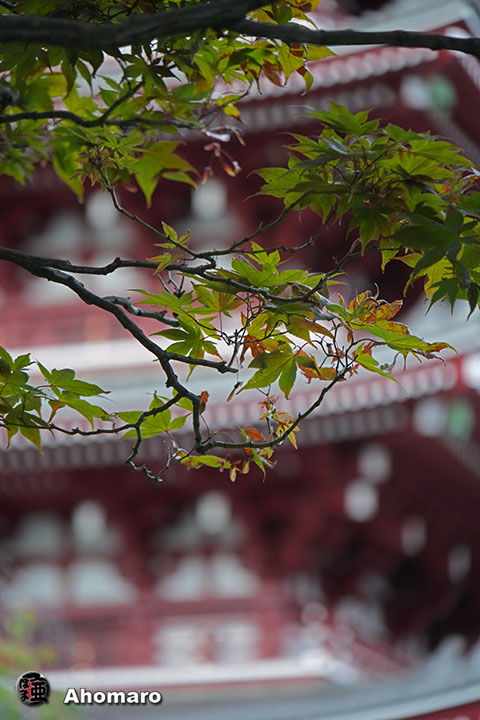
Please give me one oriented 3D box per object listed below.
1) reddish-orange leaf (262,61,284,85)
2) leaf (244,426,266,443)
[{"bbox_3d":[0.030,-0.269,4.500,0.019,0.024,0.012,0,-12,0],"label":"reddish-orange leaf"},{"bbox_3d":[0.015,0.070,4.500,0.021,0.015,0.012,0,-12,0],"label":"leaf"}]

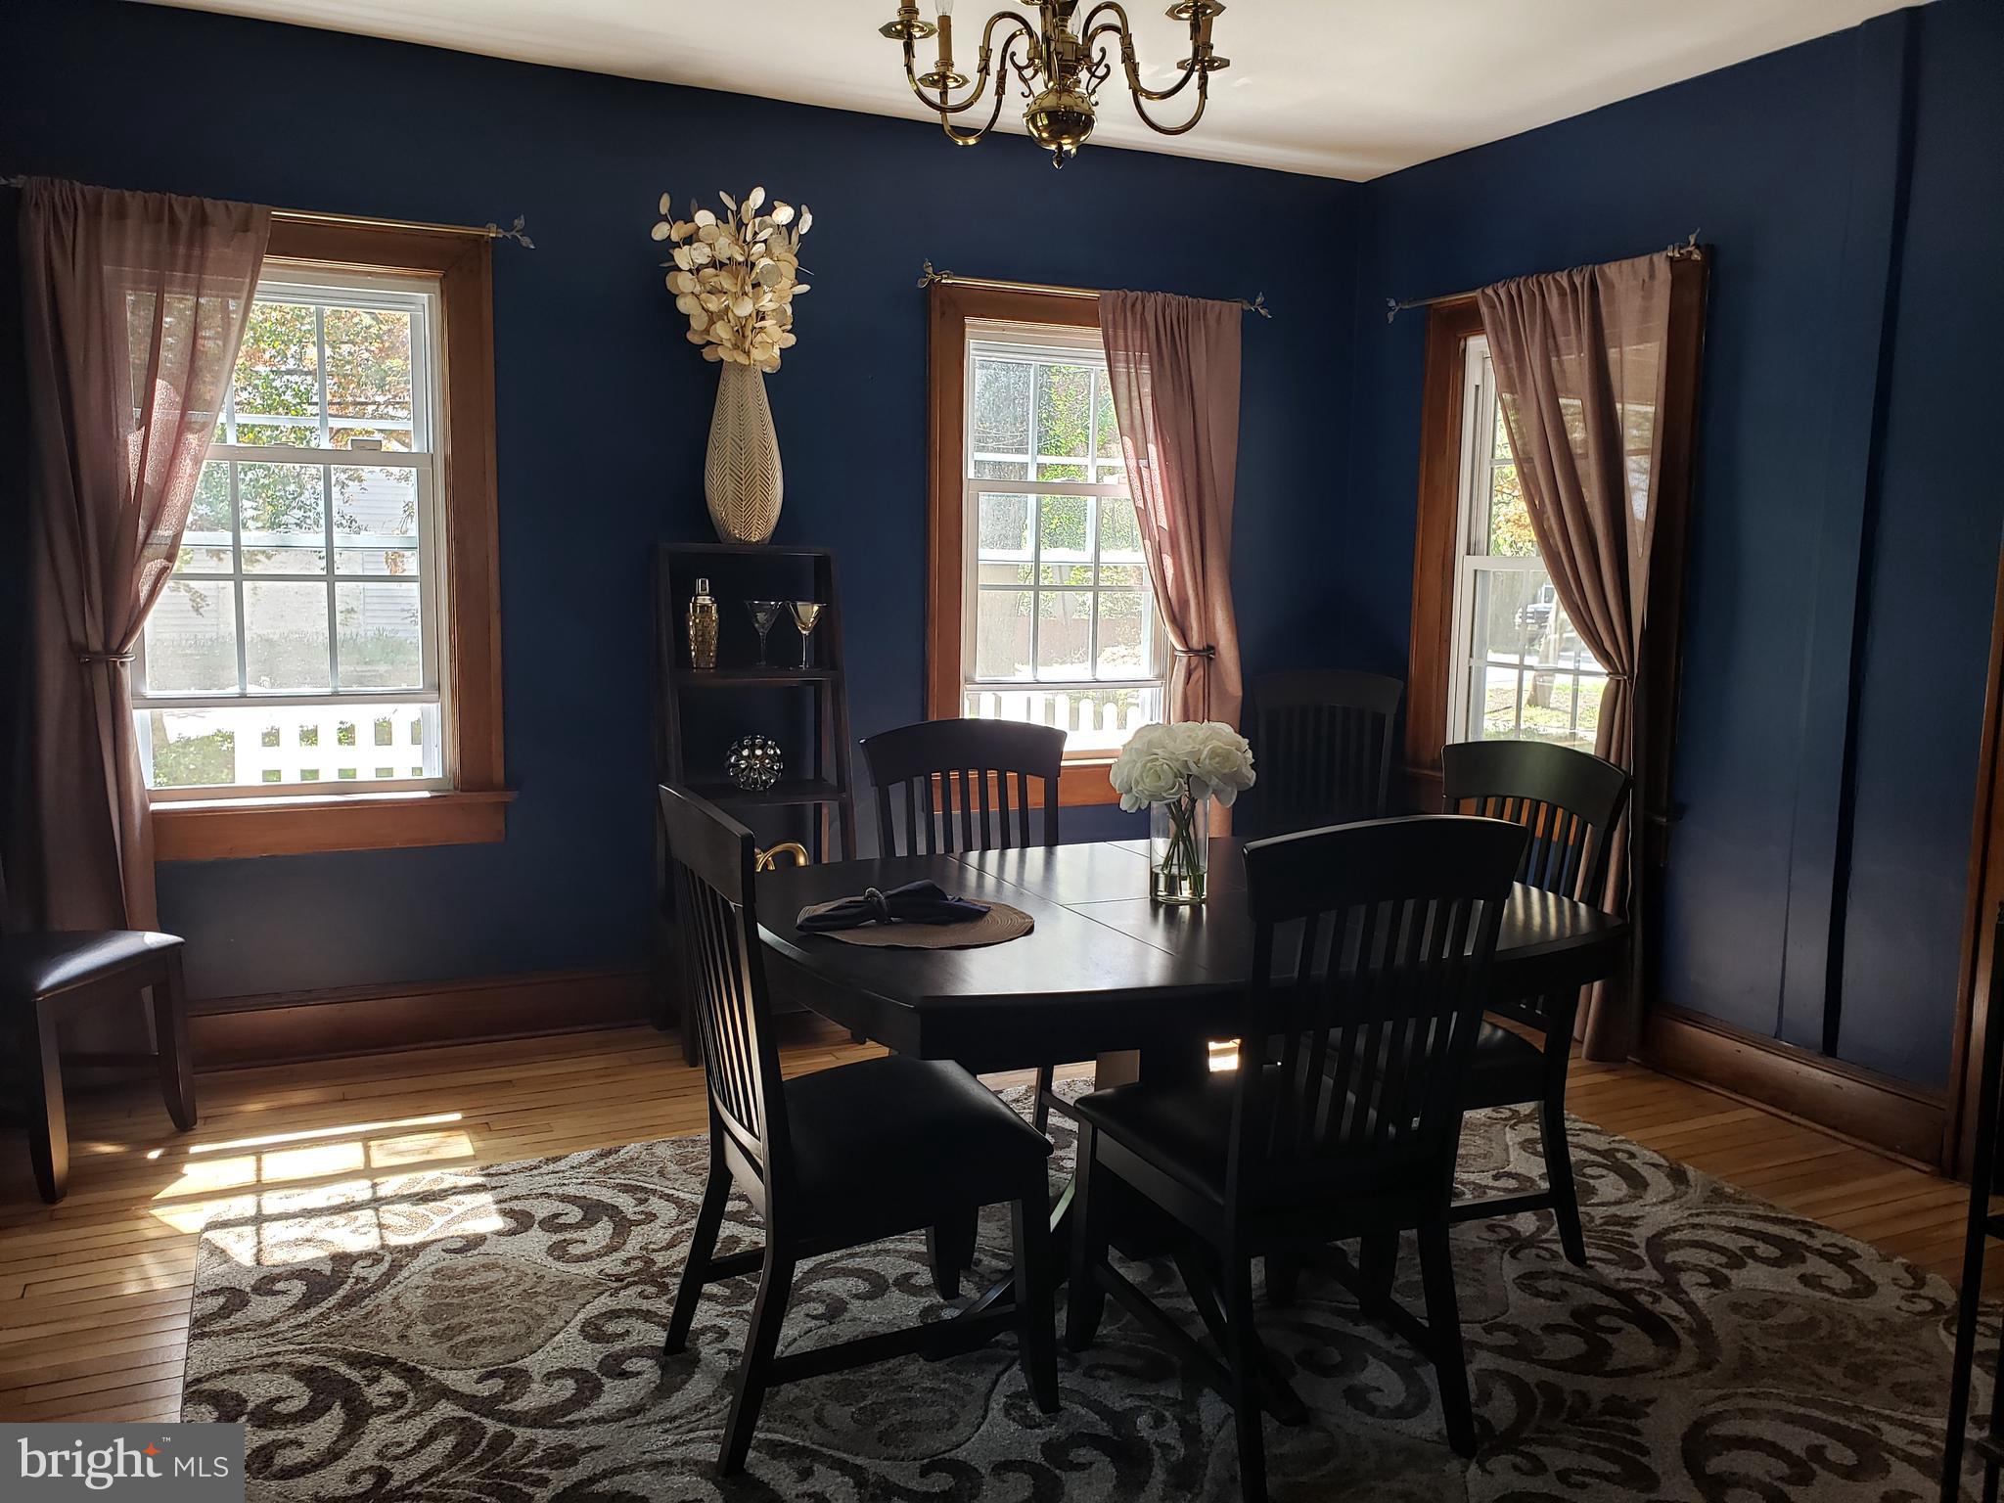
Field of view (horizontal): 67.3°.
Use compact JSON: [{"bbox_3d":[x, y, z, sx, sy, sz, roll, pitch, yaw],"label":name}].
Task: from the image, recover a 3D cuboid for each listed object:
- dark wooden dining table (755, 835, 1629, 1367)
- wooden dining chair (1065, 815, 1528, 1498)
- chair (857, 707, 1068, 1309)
[{"bbox_3d":[0.287,0.649,2.842,1.500,0.760,1.130,-2,7,-25],"label":"dark wooden dining table"},{"bbox_3d":[0.457,0.573,2.439,0.510,1.010,0.570,-2,7,-25],"label":"wooden dining chair"},{"bbox_3d":[0.027,0.457,3.374,0.510,1.010,0.560,-2,7,-25],"label":"chair"}]

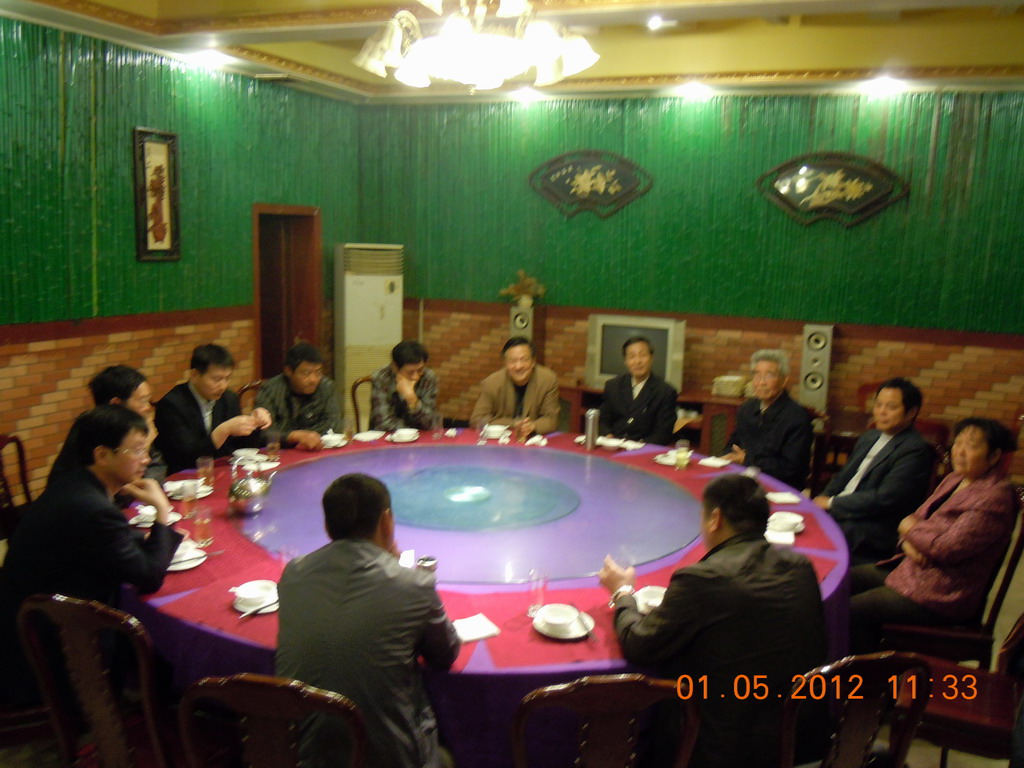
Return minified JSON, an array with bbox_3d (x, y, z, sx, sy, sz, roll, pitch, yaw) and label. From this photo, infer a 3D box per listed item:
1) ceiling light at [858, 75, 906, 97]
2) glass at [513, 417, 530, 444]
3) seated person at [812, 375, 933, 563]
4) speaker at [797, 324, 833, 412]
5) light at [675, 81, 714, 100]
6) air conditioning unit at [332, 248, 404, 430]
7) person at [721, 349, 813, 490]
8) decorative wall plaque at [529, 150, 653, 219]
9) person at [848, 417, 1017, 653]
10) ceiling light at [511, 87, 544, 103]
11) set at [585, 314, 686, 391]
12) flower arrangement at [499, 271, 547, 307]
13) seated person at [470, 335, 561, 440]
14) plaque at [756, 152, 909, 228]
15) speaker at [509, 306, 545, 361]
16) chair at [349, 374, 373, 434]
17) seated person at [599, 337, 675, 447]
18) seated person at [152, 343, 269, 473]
[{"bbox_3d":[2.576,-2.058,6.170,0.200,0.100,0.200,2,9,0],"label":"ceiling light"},{"bbox_3d":[0.047,0.245,4.684,0.070,0.125,0.070,2,9,0],"label":"glass"},{"bbox_3d":[1.450,0.601,3.921,0.780,1.265,0.500,-2,10,-20],"label":"seated person"},{"bbox_3d":[2.244,0.182,6.632,0.194,1.248,0.280,5,10,19],"label":"speaker"},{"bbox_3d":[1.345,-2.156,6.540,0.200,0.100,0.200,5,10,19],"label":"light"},{"bbox_3d":[-1.273,-0.377,7.897,0.515,1.708,0.360,-2,10,-24],"label":"air conditioning unit"},{"bbox_3d":[1.183,0.471,4.608,0.760,1.280,0.500,-6,12,-39],"label":"person"},{"bbox_3d":[0.636,-1.606,7.144,1.022,0.534,0.050,5,10,19],"label":"decorative wall plaque"},{"bbox_3d":[1.509,0.710,3.387,0.730,1.230,0.500,3,10,9],"label":"person"},{"bbox_3d":[0.121,-2.266,6.923,0.220,0.080,0.220,5,10,19],"label":"ceiling light"},{"bbox_3d":[1.002,-0.262,6.875,0.736,0.542,0.500,5,10,19],"label":"set"},{"bbox_3d":[0.088,-0.791,7.413,0.390,0.311,0.300,2,10,0],"label":"flower arrangement"},{"bbox_3d":[0.009,0.370,4.980,0.540,1.280,0.750,2,10,2],"label":"seated person"},{"bbox_3d":[2.412,-1.465,6.711,1.078,0.554,0.060,5,10,19],"label":"plaque"},{"bbox_3d":[0.130,-0.313,7.473,0.205,0.650,0.270,5,10,19],"label":"speaker"},{"bbox_3d":[-0.704,0.430,5.339,0.460,1.000,0.500,-2,10,-19],"label":"chair"},{"bbox_3d":[0.588,0.405,4.790,0.500,1.310,0.750,6,10,22],"label":"seated person"},{"bbox_3d":[-1.445,0.435,4.452,0.780,1.250,0.500,8,11,33],"label":"seated person"}]

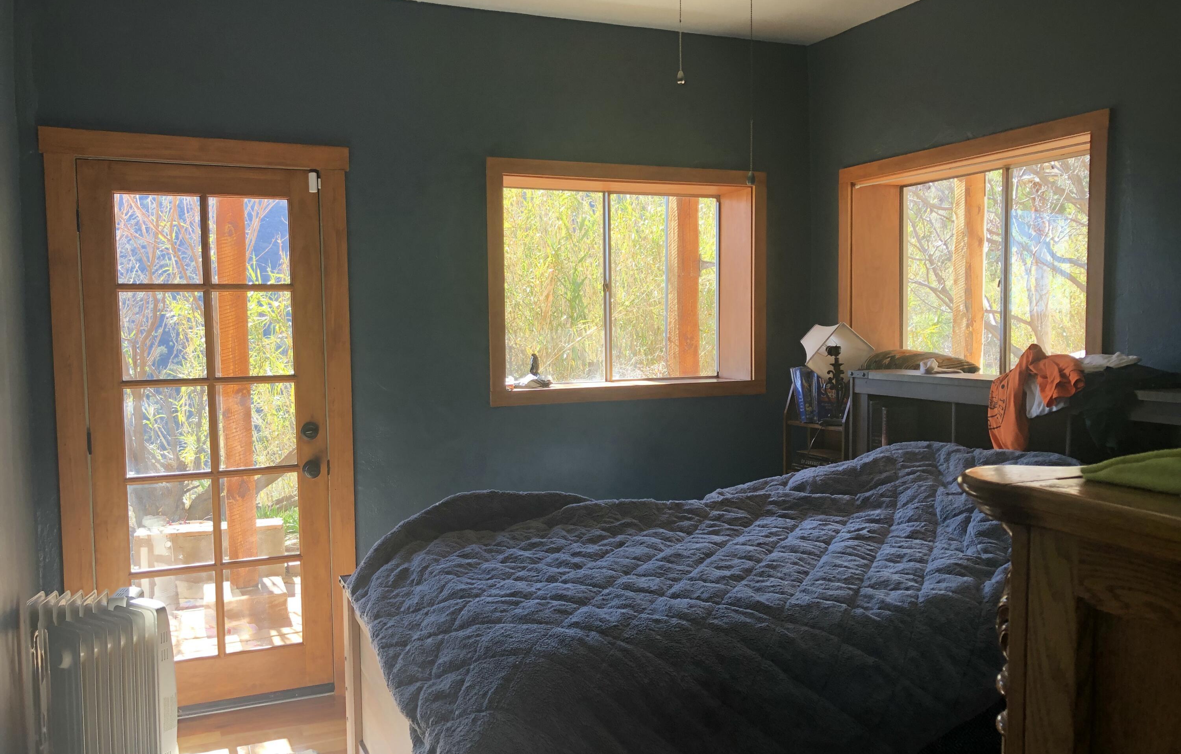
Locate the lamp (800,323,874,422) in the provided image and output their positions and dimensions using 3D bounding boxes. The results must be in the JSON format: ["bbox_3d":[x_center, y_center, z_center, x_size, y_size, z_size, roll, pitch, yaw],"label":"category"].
[{"bbox_3d":[1.025,-0.017,4.070,0.300,0.425,0.255,-2,4,-24],"label":"lamp"}]

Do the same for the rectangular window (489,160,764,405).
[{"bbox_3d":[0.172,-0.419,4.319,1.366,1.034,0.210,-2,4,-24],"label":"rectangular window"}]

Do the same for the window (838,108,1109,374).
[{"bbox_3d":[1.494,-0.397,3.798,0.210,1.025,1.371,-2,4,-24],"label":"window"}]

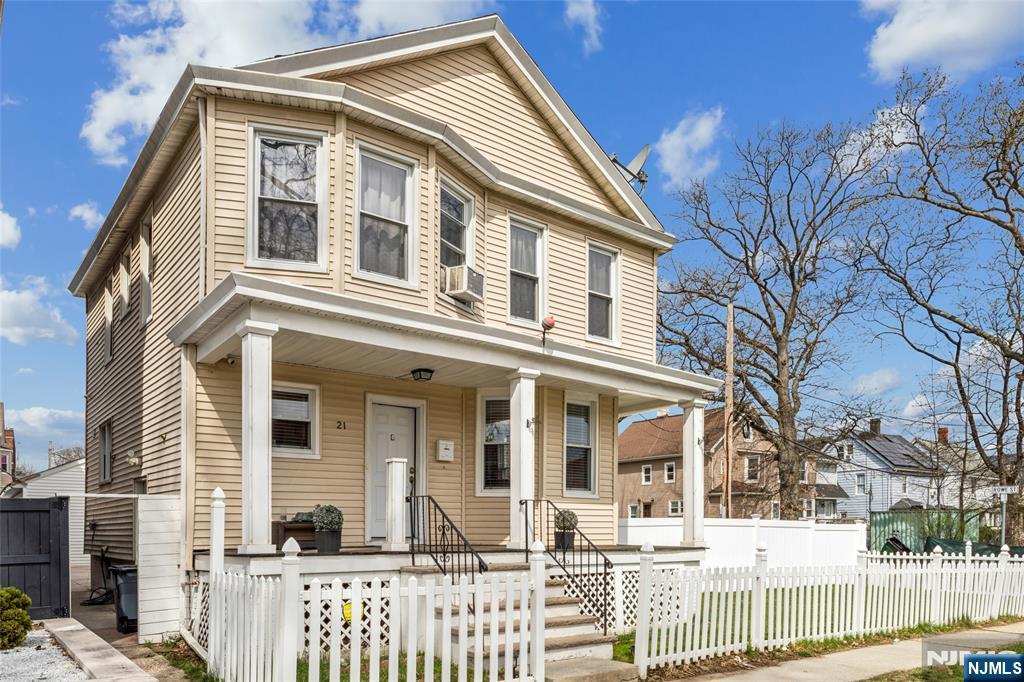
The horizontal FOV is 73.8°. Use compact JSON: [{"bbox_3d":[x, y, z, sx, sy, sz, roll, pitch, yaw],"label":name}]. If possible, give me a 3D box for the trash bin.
[{"bbox_3d":[-5.409,3.674,9.700,0.570,0.960,0.630,9,-15,-38],"label":"trash bin"}]

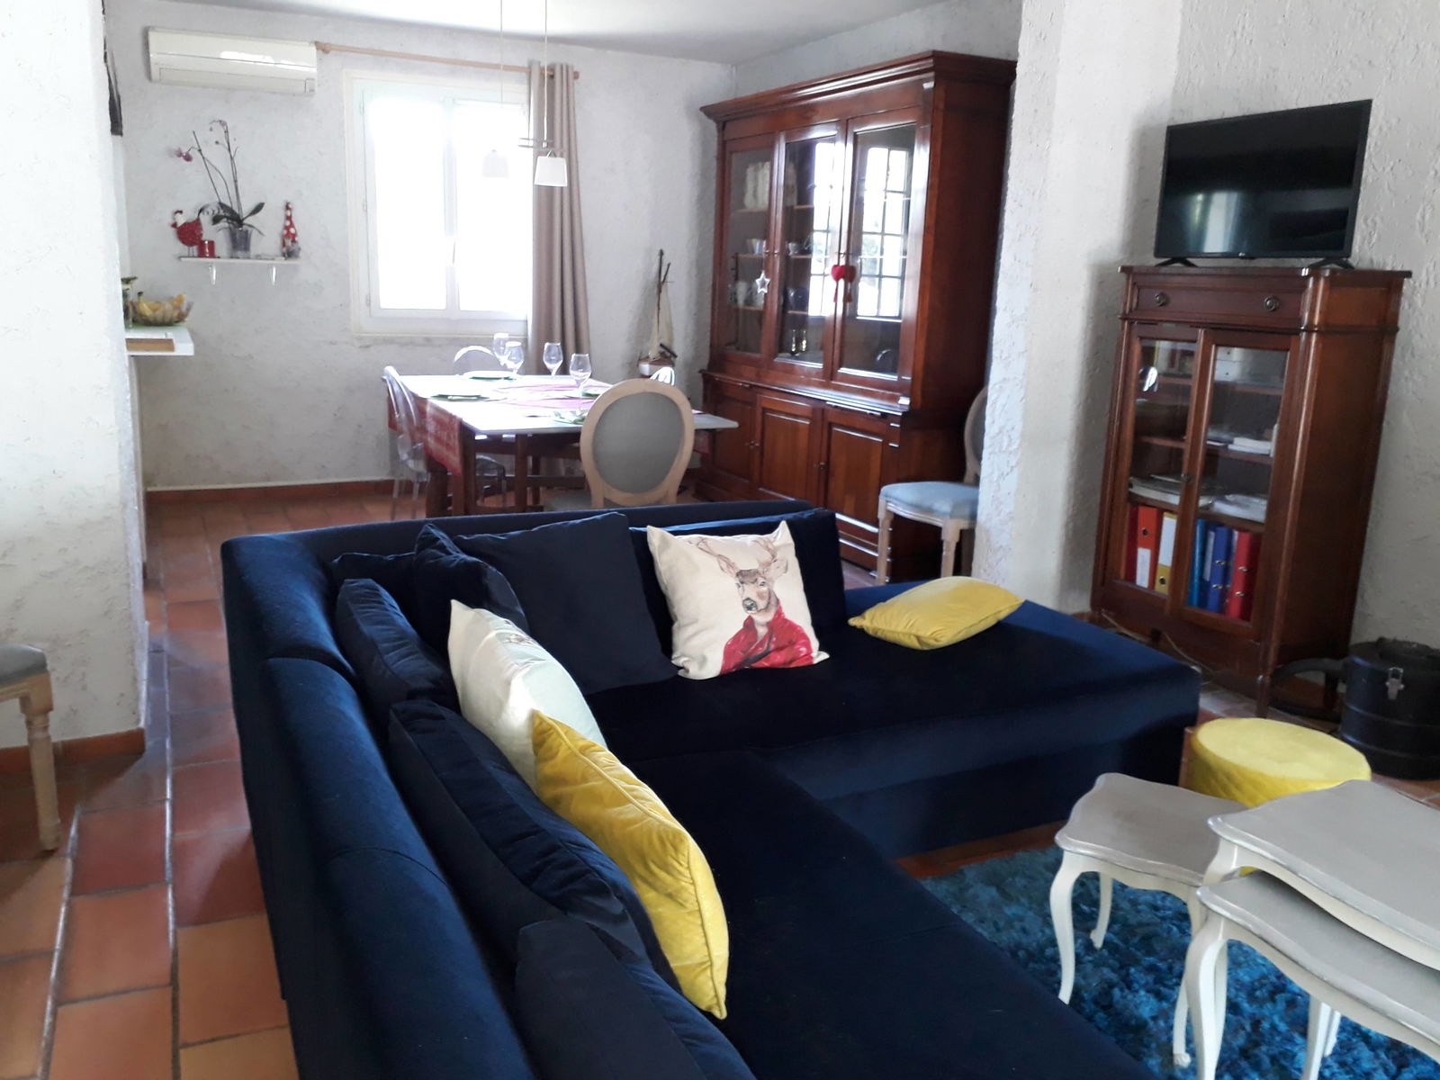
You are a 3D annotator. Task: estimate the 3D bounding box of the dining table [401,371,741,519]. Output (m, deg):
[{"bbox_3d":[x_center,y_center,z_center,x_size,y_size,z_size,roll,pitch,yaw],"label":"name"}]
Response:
[{"bbox_3d":[-0.804,-0.276,5.124,1.000,0.750,1.950,-5,15,-28],"label":"dining table"}]

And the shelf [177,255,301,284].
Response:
[{"bbox_3d":[-2.470,-1.390,5.816,0.575,0.140,0.190,-5,15,-26],"label":"shelf"}]

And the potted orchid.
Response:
[{"bbox_3d":[-2.558,-1.808,5.795,0.380,0.680,0.240,-5,15,-26],"label":"potted orchid"}]

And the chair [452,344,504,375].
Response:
[{"bbox_3d":[-1.187,-0.516,5.677,0.400,0.890,0.510,-5,15,-26],"label":"chair"}]

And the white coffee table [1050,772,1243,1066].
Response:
[{"bbox_3d":[0.792,0.692,2.063,0.290,0.370,0.355,11,16,33],"label":"white coffee table"}]

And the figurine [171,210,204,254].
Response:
[{"bbox_3d":[-2.736,-1.579,5.787,0.160,0.225,0.080,-5,15,-26],"label":"figurine"}]

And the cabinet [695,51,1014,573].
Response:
[{"bbox_3d":[0.509,-1.128,5.682,0.480,2.173,2.100,-5,15,-26],"label":"cabinet"}]

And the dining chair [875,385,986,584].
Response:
[{"bbox_3d":[0.995,-0.206,4.487,0.550,0.970,0.490,-6,16,-30],"label":"dining chair"}]

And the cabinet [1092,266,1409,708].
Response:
[{"bbox_3d":[1.723,-0.204,3.825,0.416,1.375,0.779,-5,15,-26],"label":"cabinet"}]

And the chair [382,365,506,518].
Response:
[{"bbox_3d":[-1.168,-0.293,4.845,0.530,0.900,0.410,-5,15,-26],"label":"chair"}]

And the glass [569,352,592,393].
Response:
[{"bbox_3d":[-0.559,-0.645,4.530,0.087,0.215,0.087,-5,15,-26],"label":"glass"}]

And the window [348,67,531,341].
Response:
[{"bbox_3d":[-1.521,-1.843,6.294,1.070,1.380,0.100,-5,15,-26],"label":"window"}]

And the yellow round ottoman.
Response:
[{"bbox_3d":[1.242,0.620,2.534,0.355,0.330,0.355,2,13,0],"label":"yellow round ottoman"}]

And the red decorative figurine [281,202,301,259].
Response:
[{"bbox_3d":[-2.252,-1.616,5.871,0.100,0.290,0.090,-5,15,-26],"label":"red decorative figurine"}]

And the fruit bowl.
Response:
[{"bbox_3d":[-2.705,-1.113,5.439,0.285,0.150,0.285,-5,15,-26],"label":"fruit bowl"}]

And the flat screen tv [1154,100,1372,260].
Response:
[{"bbox_3d":[1.657,-1.081,3.459,0.080,0.435,0.735,-5,15,-24],"label":"flat screen tv"}]

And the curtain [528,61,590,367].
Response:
[{"bbox_3d":[-0.926,-1.507,6.670,0.400,2.400,0.160,-5,15,-26],"label":"curtain"}]

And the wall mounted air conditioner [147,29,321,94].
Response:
[{"bbox_3d":[-2.416,-2.364,5.597,0.750,0.250,0.190,-5,15,-26],"label":"wall mounted air conditioner"}]

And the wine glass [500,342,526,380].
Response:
[{"bbox_3d":[-0.997,-0.853,5.446,0.090,0.210,0.090,-5,15,-26],"label":"wine glass"}]

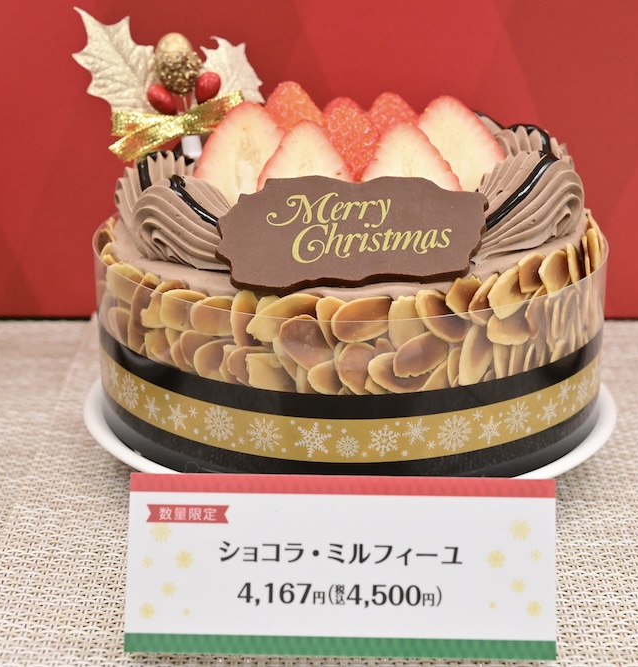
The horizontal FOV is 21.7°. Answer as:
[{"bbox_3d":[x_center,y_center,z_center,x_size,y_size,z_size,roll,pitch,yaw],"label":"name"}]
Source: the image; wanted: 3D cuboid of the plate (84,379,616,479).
[{"bbox_3d":[0.009,0.023,0.509,0.162,0.016,0.162,0,22,0],"label":"plate"}]

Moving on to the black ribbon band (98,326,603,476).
[{"bbox_3d":[0.009,-0.001,0.500,0.152,0.026,0.152,0,22,0],"label":"black ribbon band"}]

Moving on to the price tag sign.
[{"bbox_3d":[0.005,0.056,0.399,0.102,0.042,0.003,1,-10,1],"label":"price tag sign"}]

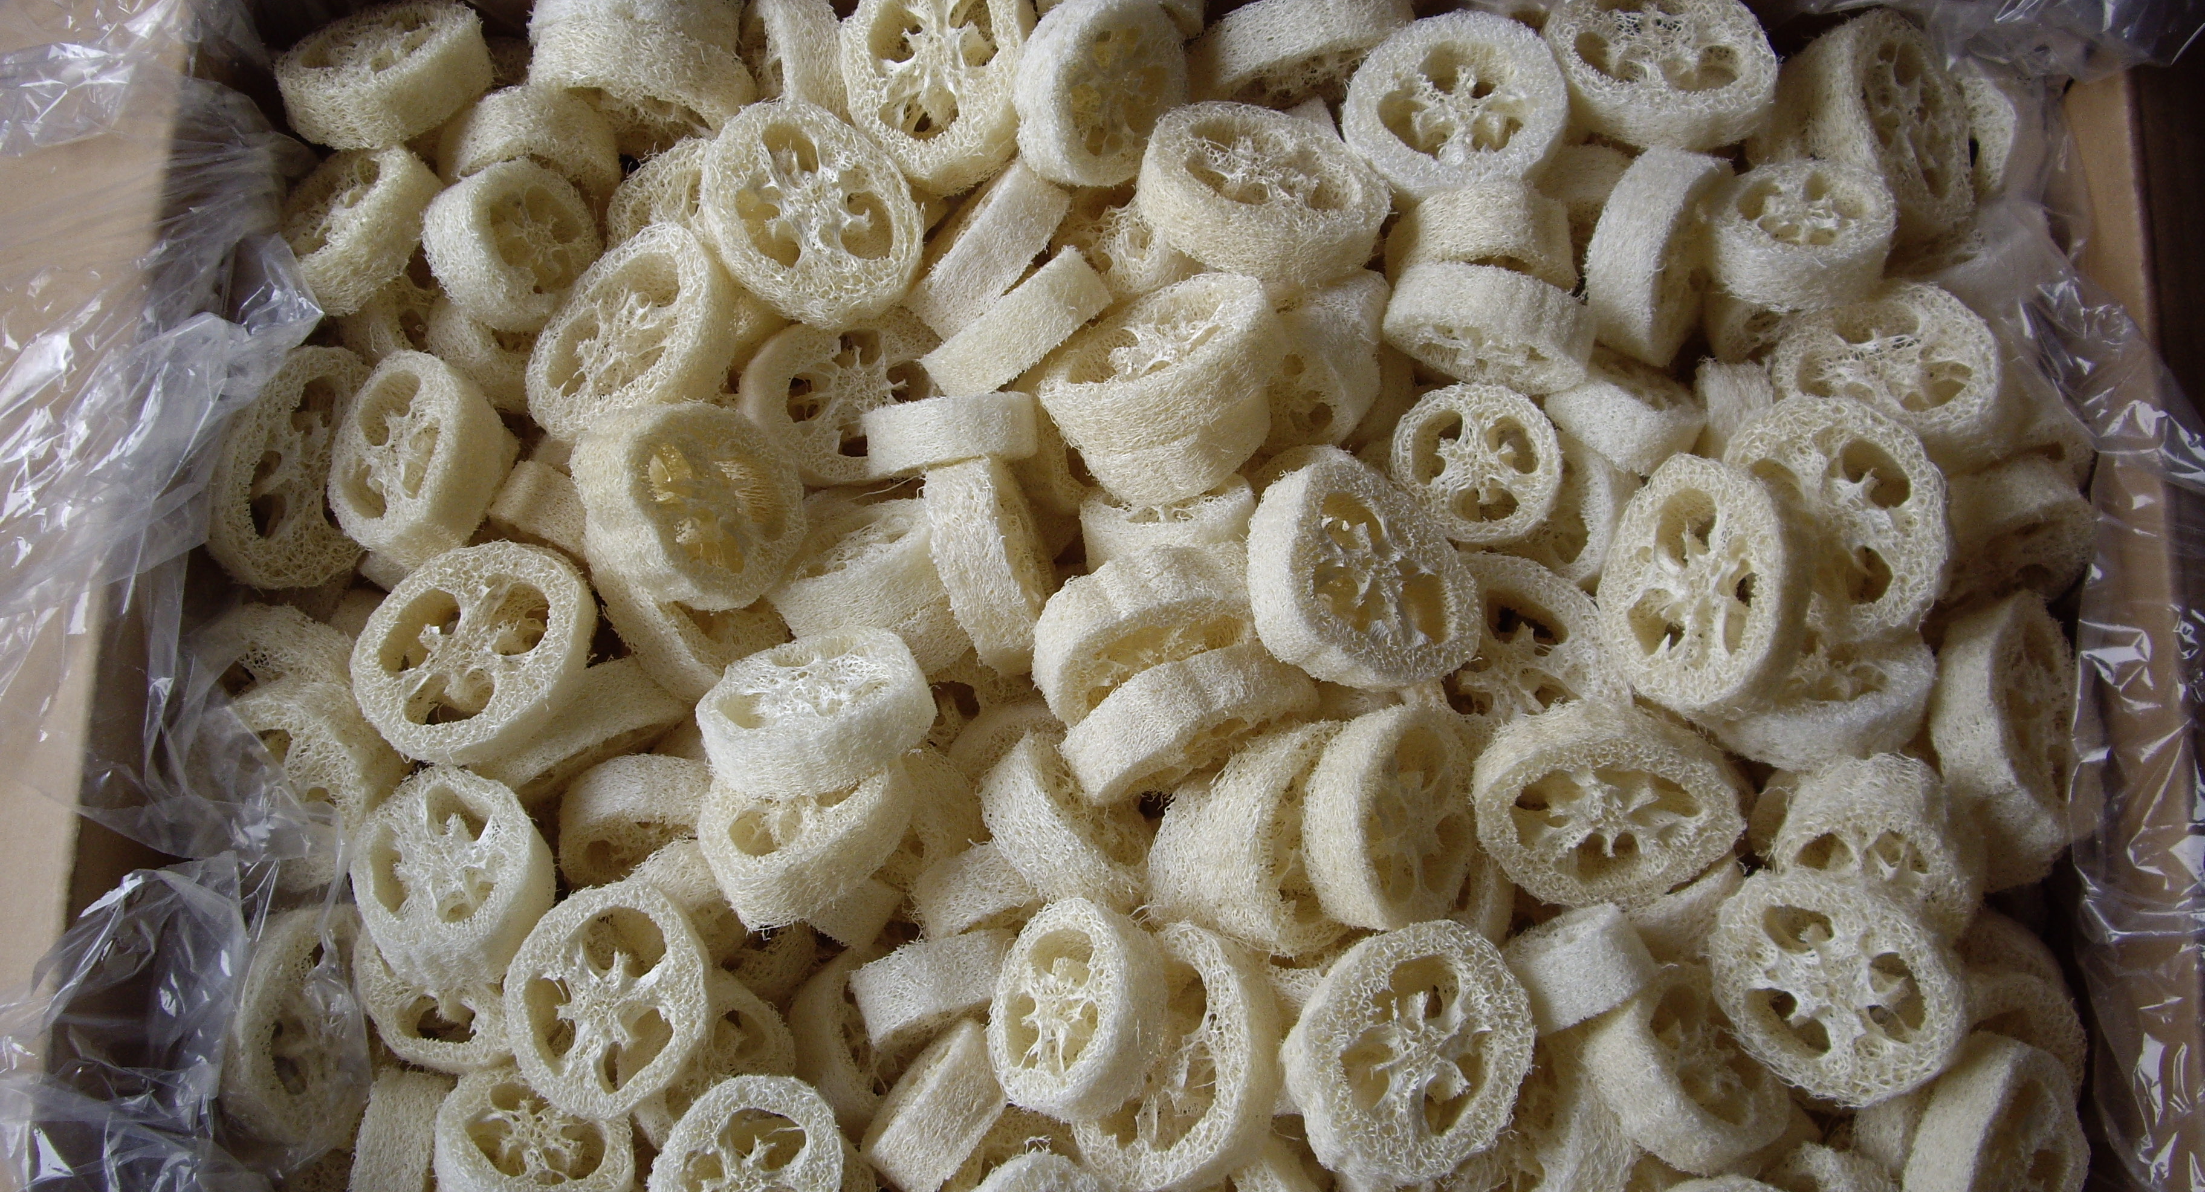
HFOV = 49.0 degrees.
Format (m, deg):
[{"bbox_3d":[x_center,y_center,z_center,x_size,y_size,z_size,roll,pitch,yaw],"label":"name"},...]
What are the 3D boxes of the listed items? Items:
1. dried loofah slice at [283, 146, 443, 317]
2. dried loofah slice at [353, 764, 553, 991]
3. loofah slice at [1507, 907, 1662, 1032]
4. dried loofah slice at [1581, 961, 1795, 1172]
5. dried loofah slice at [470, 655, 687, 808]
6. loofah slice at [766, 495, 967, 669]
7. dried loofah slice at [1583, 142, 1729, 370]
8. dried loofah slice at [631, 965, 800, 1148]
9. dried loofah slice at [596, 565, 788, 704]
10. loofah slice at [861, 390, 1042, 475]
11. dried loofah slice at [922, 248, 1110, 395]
[{"bbox_3d":[-0.230,-0.114,0.749,0.051,0.020,0.053,-11,47,32],"label":"dried loofah slice"},{"bbox_3d":[-0.179,0.078,0.665,0.050,0.022,0.058,-21,62,-16],"label":"dried loofah slice"},{"bbox_3d":[0.130,0.105,0.675,0.046,0.044,0.023,-27,90,6],"label":"loofah slice"},{"bbox_3d":[0.162,0.133,0.675,0.054,0.018,0.058,-17,67,-44],"label":"dried loofah slice"},{"bbox_3d":[-0.154,0.039,0.710,0.065,0.062,0.021,-23,82,-12],"label":"dried loofah slice"},{"bbox_3d":[-0.068,-0.002,0.723,0.061,0.059,0.031,-23,109,-5],"label":"loofah slice"},{"bbox_3d":[0.168,-0.102,0.730,0.022,0.061,0.063,24,103,28],"label":"dried loofah slice"},{"bbox_3d":[-0.112,0.133,0.683,0.051,0.018,0.055,9,76,-38],"label":"dried loofah slice"},{"bbox_3d":[-0.117,0.001,0.719,0.064,0.021,0.064,45,37,-6],"label":"dried loofah slice"},{"bbox_3d":[-0.046,-0.050,0.740,0.051,0.051,0.019,-5,96,-3],"label":"loofah slice"},{"bbox_3d":[-0.026,-0.083,0.750,0.055,0.055,0.021,-36,99,2],"label":"dried loofah slice"}]

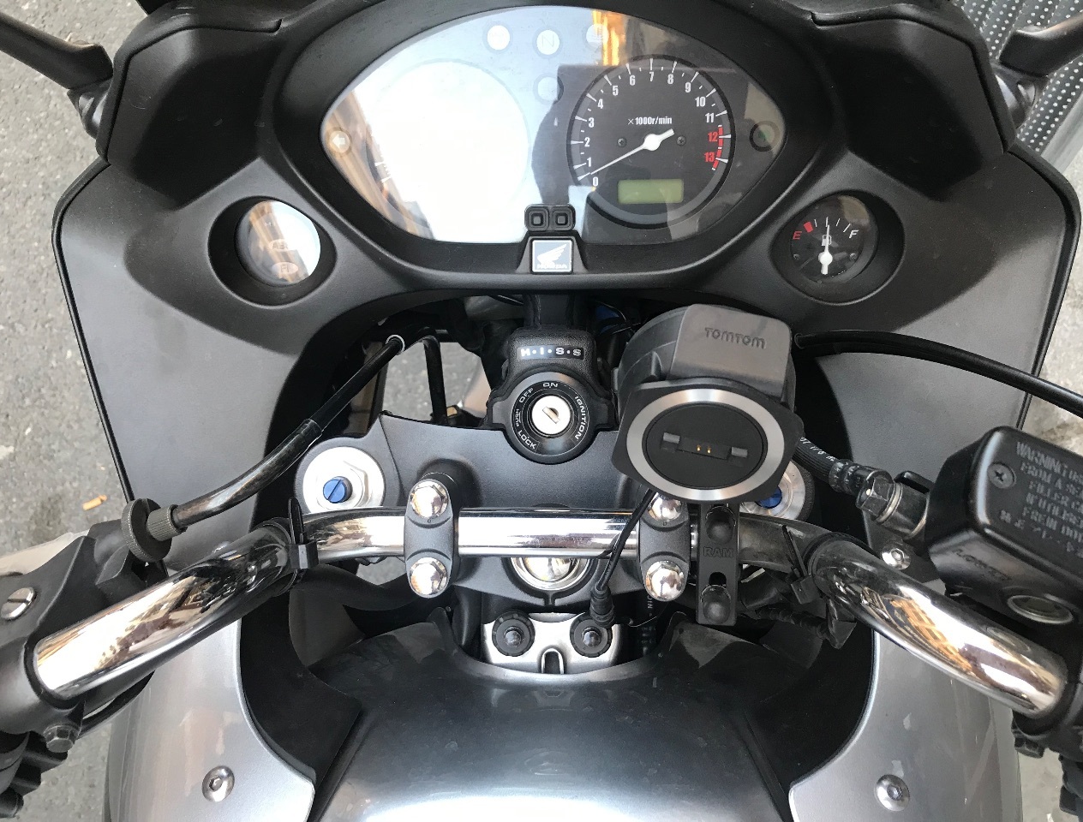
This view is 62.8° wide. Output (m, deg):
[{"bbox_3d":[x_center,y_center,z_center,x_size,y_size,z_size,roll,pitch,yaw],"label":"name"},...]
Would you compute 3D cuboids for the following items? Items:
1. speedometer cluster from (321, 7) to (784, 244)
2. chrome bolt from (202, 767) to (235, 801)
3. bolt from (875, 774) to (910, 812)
[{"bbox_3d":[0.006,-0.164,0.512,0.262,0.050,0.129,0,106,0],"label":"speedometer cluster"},{"bbox_3d":[-0.147,0.171,0.405,0.017,0.005,0.017,0,61,10],"label":"chrome bolt"},{"bbox_3d":[0.158,0.172,0.400,0.017,0.005,0.017,0,56,-8],"label":"bolt"}]

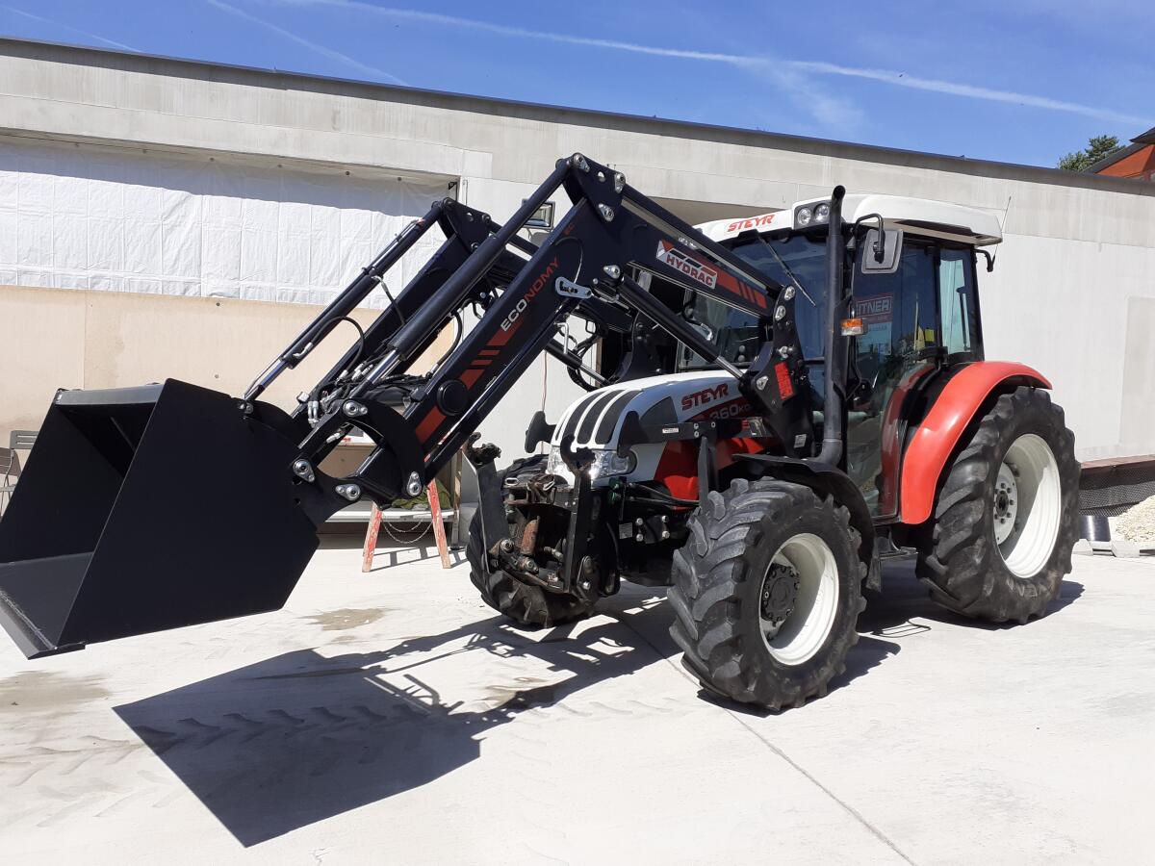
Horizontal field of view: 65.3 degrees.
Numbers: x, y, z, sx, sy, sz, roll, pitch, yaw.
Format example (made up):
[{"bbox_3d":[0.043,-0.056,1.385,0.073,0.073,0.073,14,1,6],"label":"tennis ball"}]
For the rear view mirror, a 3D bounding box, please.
[{"bbox_3d":[1.503,-0.898,4.450,0.178,0.217,0.055,14,12,43],"label":"rear view mirror"}]

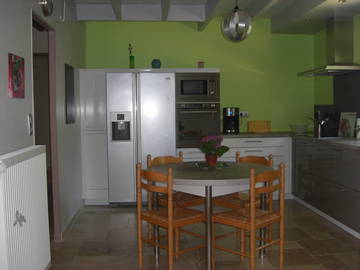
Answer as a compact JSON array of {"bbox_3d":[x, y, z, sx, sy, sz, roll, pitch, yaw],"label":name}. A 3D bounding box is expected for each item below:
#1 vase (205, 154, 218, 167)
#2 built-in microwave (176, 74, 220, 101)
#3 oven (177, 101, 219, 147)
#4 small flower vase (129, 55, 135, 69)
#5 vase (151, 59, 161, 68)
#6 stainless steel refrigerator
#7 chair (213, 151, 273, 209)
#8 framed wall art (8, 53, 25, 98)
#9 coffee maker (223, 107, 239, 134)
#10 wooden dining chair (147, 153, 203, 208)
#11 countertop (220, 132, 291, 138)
[{"bbox_3d":[0.284,0.226,3.542,0.115,0.107,0.115,-1,4,-4],"label":"vase"},{"bbox_3d":[0.227,-0.641,5.475,0.588,0.387,0.450,-1,4,-4],"label":"built-in microwave"},{"bbox_3d":[0.228,-0.145,5.555,0.588,0.610,0.550,-1,4,-4],"label":"oven"},{"bbox_3d":[-0.644,-0.970,5.368,0.070,0.195,0.070,-1,4,-4],"label":"small flower vase"},{"bbox_3d":[-0.317,-0.956,5.394,0.137,0.152,0.137,-1,4,-4],"label":"vase"},{"bbox_3d":[-0.521,0.032,5.589,0.908,1.735,0.700,-1,4,-4],"label":"stainless steel refrigerator"},{"bbox_3d":[0.553,0.597,3.596,0.410,0.845,0.420,-4,5,-39],"label":"chair"},{"bbox_3d":[-1.090,-0.383,2.621,0.022,0.288,0.312,-1,4,-4],"label":"framed wall art"},{"bbox_3d":[0.713,-0.196,5.569,0.215,0.370,0.240,-1,4,-4],"label":"coffee maker"},{"bbox_3d":[-0.013,0.602,3.638,0.420,0.845,0.410,-4,5,-39],"label":"wooden dining chair"},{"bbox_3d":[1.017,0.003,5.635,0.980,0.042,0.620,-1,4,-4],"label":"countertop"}]

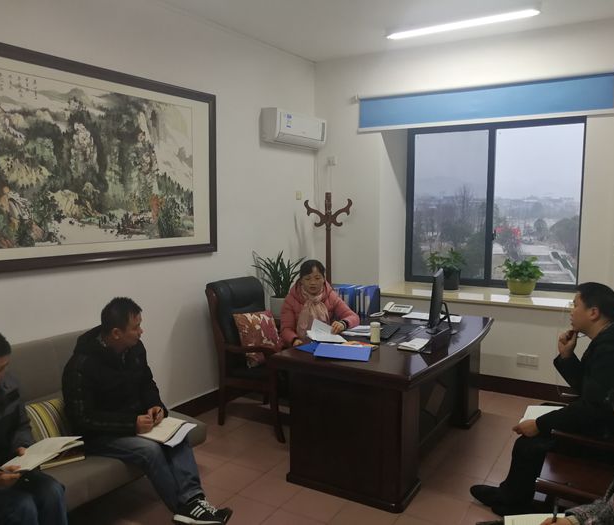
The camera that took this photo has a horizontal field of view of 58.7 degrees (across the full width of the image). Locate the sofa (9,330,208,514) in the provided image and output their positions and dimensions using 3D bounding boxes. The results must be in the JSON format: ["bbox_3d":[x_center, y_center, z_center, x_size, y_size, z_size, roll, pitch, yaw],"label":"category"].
[{"bbox_3d":[-1.362,0.937,2.607,0.800,0.900,1.750,4,7,31],"label":"sofa"}]

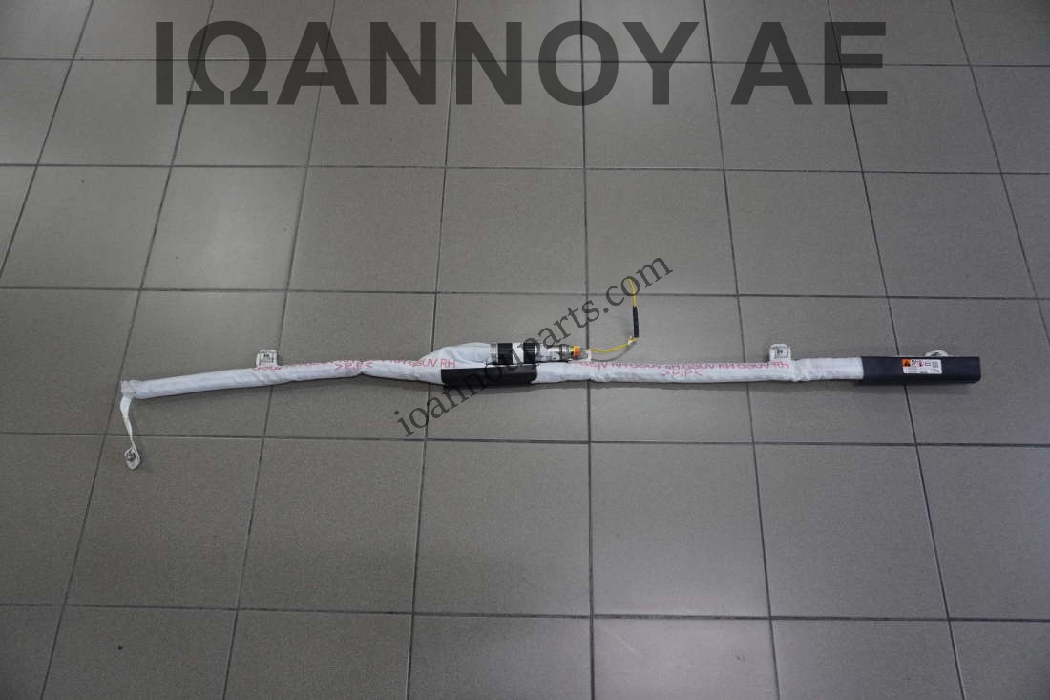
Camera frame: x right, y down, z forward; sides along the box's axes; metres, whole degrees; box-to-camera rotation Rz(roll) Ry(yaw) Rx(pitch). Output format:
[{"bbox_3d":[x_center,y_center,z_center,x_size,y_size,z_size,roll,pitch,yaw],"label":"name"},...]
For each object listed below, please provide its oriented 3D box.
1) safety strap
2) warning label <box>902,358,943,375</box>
[{"bbox_3d":[-0.809,0.167,1.435,0.036,0.030,0.158,-12,69,-5],"label":"safety strap"},{"bbox_3d":[0.825,0.035,1.452,0.080,0.002,0.033,0,68,0],"label":"warning label"}]

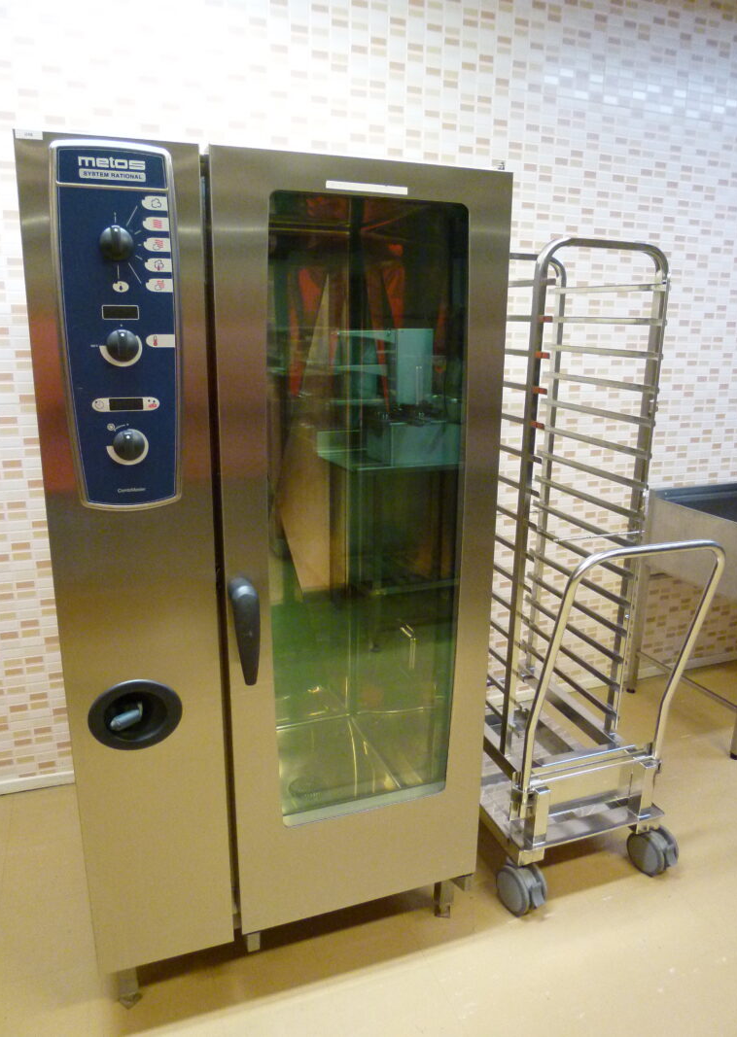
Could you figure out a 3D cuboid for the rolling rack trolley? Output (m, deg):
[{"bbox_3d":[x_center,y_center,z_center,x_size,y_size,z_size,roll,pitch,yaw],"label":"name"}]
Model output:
[{"bbox_3d":[0.517,0.135,2.012,0.485,1.687,0.820,-5,15,-19],"label":"rolling rack trolley"}]

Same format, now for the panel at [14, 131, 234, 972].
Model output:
[{"bbox_3d":[-0.425,0.162,1.360,0.279,1.600,0.080,-5,15,-19],"label":"panel"}]

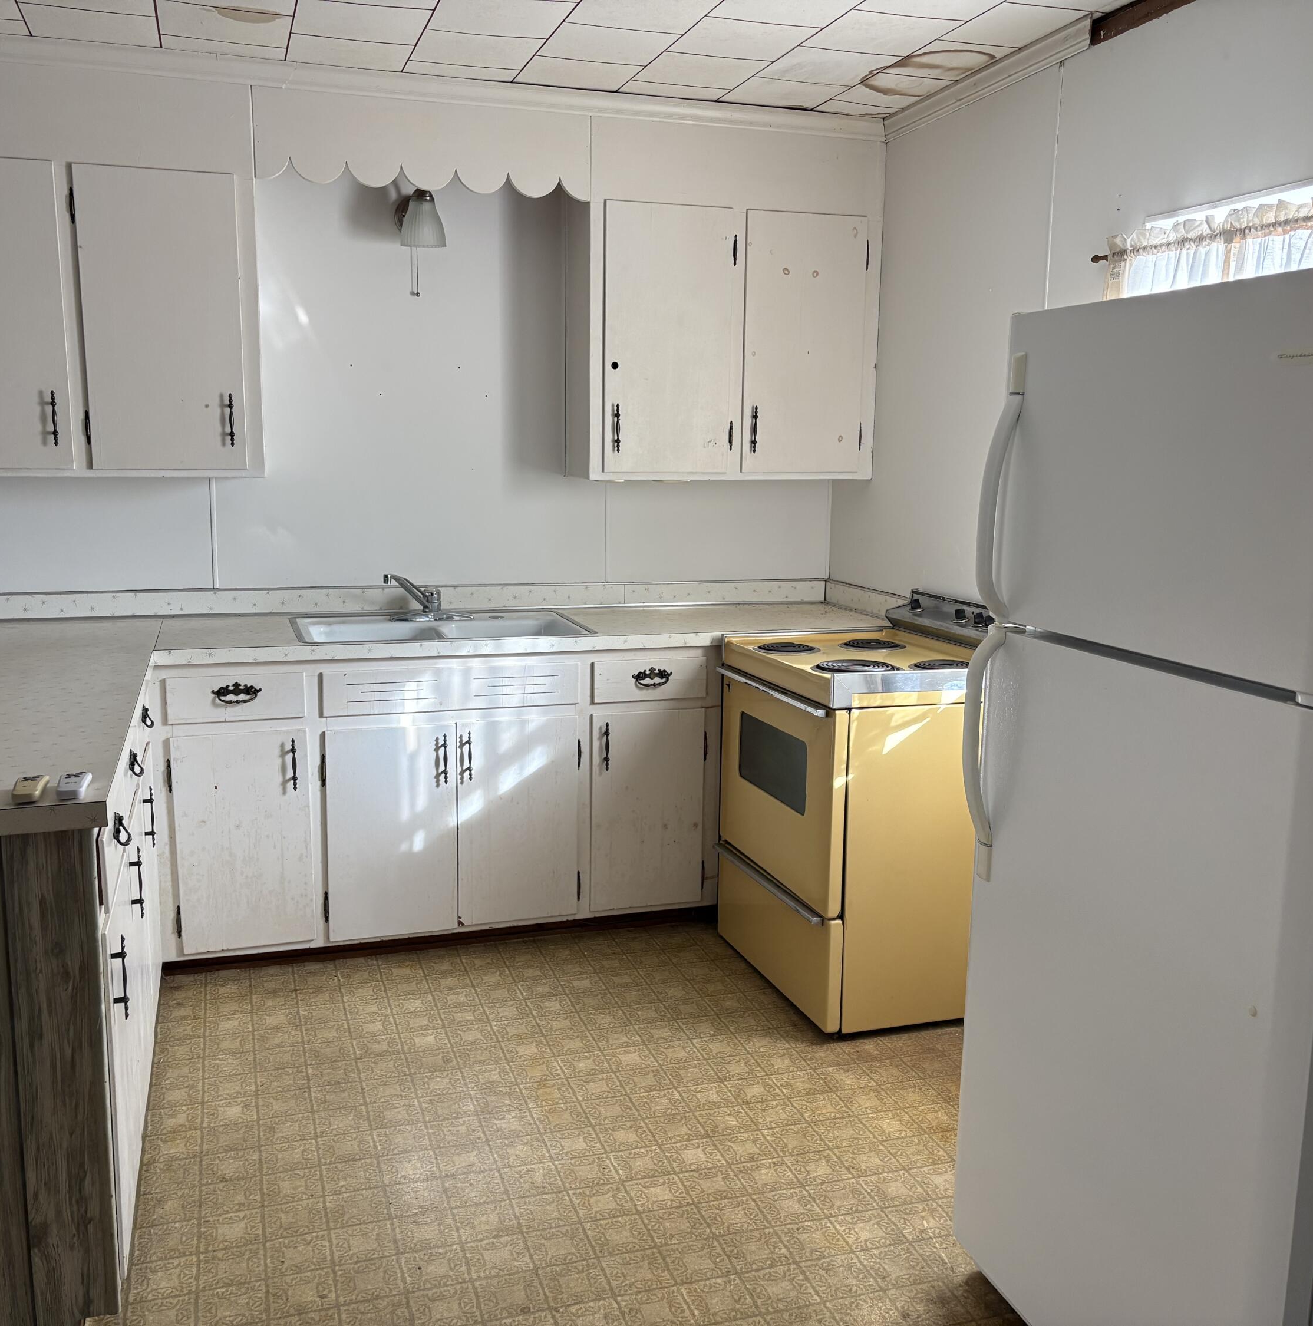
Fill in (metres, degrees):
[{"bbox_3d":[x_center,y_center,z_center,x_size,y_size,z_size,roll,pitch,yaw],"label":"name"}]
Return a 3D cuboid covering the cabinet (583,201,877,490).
[{"bbox_3d":[0.213,-1.011,4.275,0.959,0.825,0.346,-2,9,-18],"label":"cabinet"}]

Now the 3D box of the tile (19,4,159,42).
[{"bbox_3d":[-1.390,-1.571,3.287,0.306,0.018,0.285,-3,10,-18],"label":"tile"}]

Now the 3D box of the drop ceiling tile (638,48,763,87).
[{"bbox_3d":[0.121,-1.617,3.618,0.306,0.018,0.306,-3,10,-18],"label":"drop ceiling tile"}]

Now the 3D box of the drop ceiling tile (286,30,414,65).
[{"bbox_3d":[-0.809,-1.607,3.494,0.309,0.015,0.280,-2,9,-18],"label":"drop ceiling tile"}]

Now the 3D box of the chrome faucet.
[{"bbox_3d":[-0.738,-0.201,4.062,0.100,0.135,0.193,9,12,41],"label":"chrome faucet"}]

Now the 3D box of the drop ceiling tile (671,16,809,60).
[{"bbox_3d":[0.217,-1.567,3.325,0.306,0.018,0.306,-3,10,-18],"label":"drop ceiling tile"}]

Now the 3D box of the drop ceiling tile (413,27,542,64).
[{"bbox_3d":[-0.465,-1.589,3.429,0.306,0.018,0.306,-3,10,-18],"label":"drop ceiling tile"}]

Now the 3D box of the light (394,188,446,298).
[{"bbox_3d":[-0.710,-1.262,4.002,0.136,0.321,0.214,-2,9,-18],"label":"light"}]

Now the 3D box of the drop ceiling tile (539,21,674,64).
[{"bbox_3d":[-0.128,-1.585,3.394,0.305,0.015,0.292,-2,9,-18],"label":"drop ceiling tile"}]

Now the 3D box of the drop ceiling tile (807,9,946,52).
[{"bbox_3d":[0.557,-1.556,3.277,0.306,0.018,0.306,-3,10,-18],"label":"drop ceiling tile"}]

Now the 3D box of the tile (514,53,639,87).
[{"bbox_3d":[-0.218,-1.627,3.663,0.306,0.018,0.285,-3,10,-18],"label":"tile"}]

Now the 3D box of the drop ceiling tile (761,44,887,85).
[{"bbox_3d":[0.461,-1.607,3.566,0.304,0.015,0.308,-2,9,-18],"label":"drop ceiling tile"}]

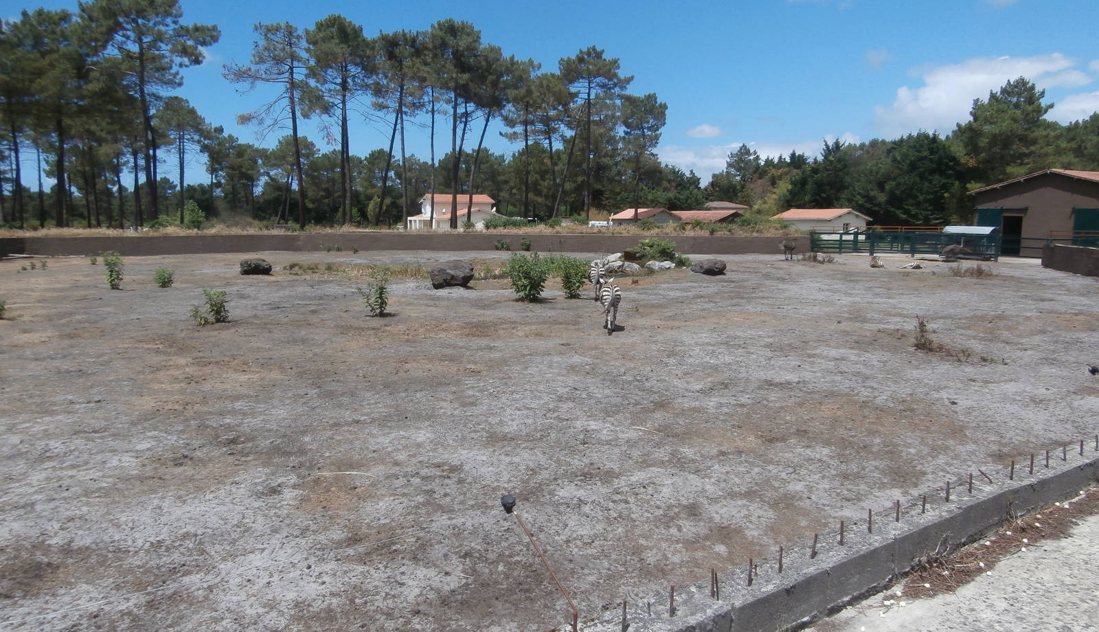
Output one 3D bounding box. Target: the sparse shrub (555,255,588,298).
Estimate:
[{"bbox_3d":[0.813,-1.400,27.143,1.090,1.430,1.000,0,7,2],"label":"sparse shrub"}]

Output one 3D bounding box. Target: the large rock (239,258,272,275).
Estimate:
[{"bbox_3d":[-14.272,-2.405,36.994,1.424,0.734,1.150,-3,8,-21],"label":"large rock"}]

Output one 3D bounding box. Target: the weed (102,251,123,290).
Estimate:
[{"bbox_3d":[-16.793,-1.761,29.313,0.648,1.418,0.800,-4,8,-30],"label":"weed"}]

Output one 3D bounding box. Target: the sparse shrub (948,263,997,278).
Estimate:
[{"bbox_3d":[19.890,-2.120,35.795,1.930,0.640,1.400,4,8,29],"label":"sparse shrub"}]

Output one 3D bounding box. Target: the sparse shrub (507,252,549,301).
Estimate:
[{"bbox_3d":[-0.730,-1.317,25.035,1.394,1.562,1.350,0,7,-2],"label":"sparse shrub"}]

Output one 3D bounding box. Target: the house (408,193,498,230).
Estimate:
[{"bbox_3d":[-18.455,-19.437,143.695,13.660,6.669,11.000,-4,8,-27],"label":"house"}]

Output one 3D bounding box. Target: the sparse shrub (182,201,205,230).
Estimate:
[{"bbox_3d":[-37.912,-10.752,81.293,2.042,3.208,2.400,-3,8,-25],"label":"sparse shrub"}]

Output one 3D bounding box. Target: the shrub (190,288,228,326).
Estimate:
[{"bbox_3d":[-9.101,-0.248,20.313,0.910,0.890,0.750,-3,8,-24],"label":"shrub"}]

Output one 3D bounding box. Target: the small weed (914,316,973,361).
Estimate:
[{"bbox_3d":[7.792,0.432,15.077,0.973,0.682,1.000,4,8,27],"label":"small weed"}]

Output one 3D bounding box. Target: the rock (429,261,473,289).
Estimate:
[{"bbox_3d":[-3.952,-1.660,30.697,1.790,1.040,1.300,-1,7,-7],"label":"rock"}]

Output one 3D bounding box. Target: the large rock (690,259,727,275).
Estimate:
[{"bbox_3d":[7.927,-2.442,37.873,1.730,0.750,1.200,2,8,12],"label":"large rock"}]

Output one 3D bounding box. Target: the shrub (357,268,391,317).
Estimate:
[{"bbox_3d":[-5.074,-0.690,21.990,0.900,1.340,0.850,-2,8,-13],"label":"shrub"}]

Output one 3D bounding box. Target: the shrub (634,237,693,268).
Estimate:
[{"bbox_3d":[6.392,-3.601,42.890,3.043,1.567,2.300,1,7,8],"label":"shrub"}]

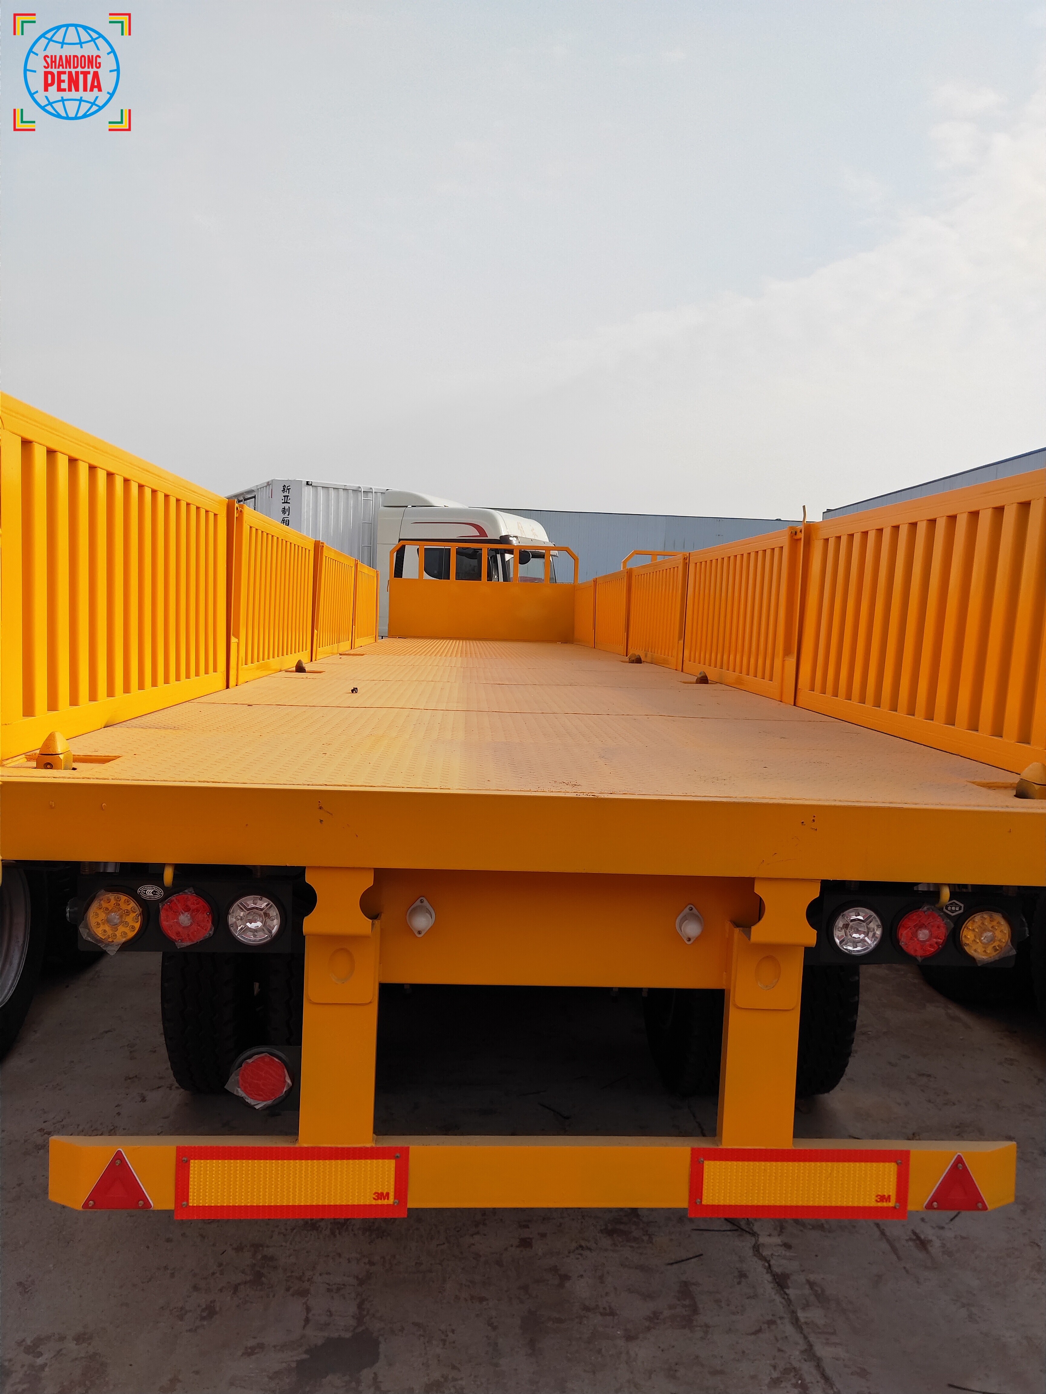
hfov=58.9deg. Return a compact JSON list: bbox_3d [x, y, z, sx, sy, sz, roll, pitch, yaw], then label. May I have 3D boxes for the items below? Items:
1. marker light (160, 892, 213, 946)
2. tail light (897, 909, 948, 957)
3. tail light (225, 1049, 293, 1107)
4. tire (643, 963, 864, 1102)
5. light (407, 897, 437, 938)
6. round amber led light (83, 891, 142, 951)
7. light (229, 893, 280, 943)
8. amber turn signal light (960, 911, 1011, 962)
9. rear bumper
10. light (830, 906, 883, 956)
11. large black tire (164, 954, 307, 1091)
[{"bbox_3d":[-0.774,0.511,2.131,0.125,0.125,0.050,2,6,-4],"label":"marker light"},{"bbox_3d":[0.967,0.574,2.245,0.123,0.123,0.050,2,6,-4],"label":"tail light"},{"bbox_3d":[-0.609,0.891,2.158,0.140,0.140,0.050,2,6,-4],"label":"tail light"},{"bbox_3d":[0.825,1.006,3.636,0.600,1.020,1.000,2,6,-4],"label":"tire"},{"bbox_3d":[-0.241,0.521,2.193,0.070,0.095,0.040,2,6,-4],"label":"light"},{"bbox_3d":[-0.935,0.508,2.120,0.128,0.128,0.050,2,6,-4],"label":"round amber led light"},{"bbox_3d":[-0.619,0.515,2.141,0.122,0.122,0.050,2,6,-4],"label":"light"},{"bbox_3d":[1.124,0.585,2.255,0.125,0.125,0.050,2,6,-4],"label":"amber turn signal light"},{"bbox_3d":[0.061,1.153,2.233,2.300,0.170,0.065,2,6,-4],"label":"rear bumper"},{"bbox_3d":[0.808,0.565,2.234,0.122,0.122,0.050,2,6,-4],"label":"light"},{"bbox_3d":[-0.935,0.941,3.519,0.560,1.020,1.000,2,6,-4],"label":"large black tire"}]

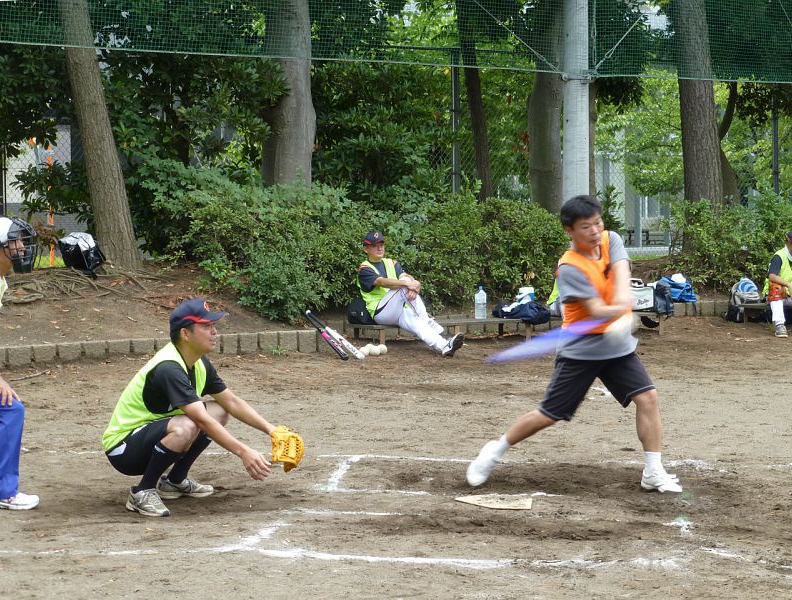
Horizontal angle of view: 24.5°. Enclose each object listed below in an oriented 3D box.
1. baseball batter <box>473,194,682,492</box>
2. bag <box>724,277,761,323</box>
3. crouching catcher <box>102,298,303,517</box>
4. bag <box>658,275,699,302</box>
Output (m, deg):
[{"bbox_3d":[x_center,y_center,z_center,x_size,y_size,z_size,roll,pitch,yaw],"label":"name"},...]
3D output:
[{"bbox_3d":[0.997,0.243,10.200,1.050,1.650,0.720,-2,4,-18],"label":"baseball batter"},{"bbox_3d":[3.549,-0.005,18.700,0.340,0.450,0.280,-1,4,-10],"label":"bag"},{"bbox_3d":[-1.044,0.585,9.850,0.920,1.090,0.600,1,4,20],"label":"crouching catcher"},{"bbox_3d":[2.971,-0.121,19.200,0.380,0.290,0.280,-2,4,-15],"label":"bag"}]

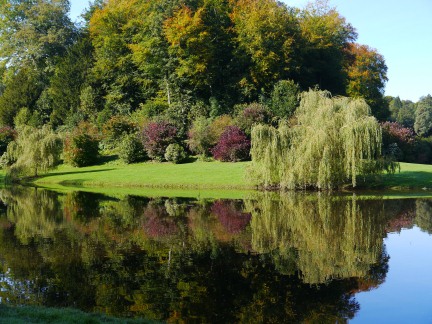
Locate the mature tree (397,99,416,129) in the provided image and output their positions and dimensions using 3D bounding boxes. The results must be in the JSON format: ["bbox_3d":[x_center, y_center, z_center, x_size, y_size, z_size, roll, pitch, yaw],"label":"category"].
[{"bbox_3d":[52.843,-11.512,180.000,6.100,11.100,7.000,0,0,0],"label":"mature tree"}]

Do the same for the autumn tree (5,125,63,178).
[{"bbox_3d":[-17.578,-1.011,62.500,5.590,5.200,5.200,0,0,0],"label":"autumn tree"}]

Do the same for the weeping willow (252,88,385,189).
[{"bbox_3d":[7.656,-1.627,48.000,10.360,7.320,9.000,0,0,0],"label":"weeping willow"}]

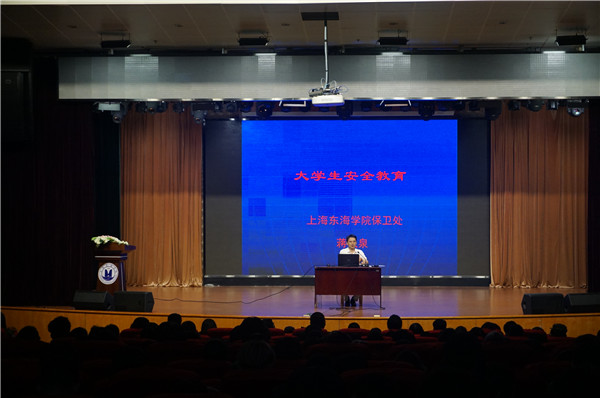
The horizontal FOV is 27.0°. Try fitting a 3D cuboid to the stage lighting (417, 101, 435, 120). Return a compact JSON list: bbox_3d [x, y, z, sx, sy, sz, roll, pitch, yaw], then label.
[{"bbox_3d":[2.503,-1.758,24.600,0.330,0.440,0.320,0,0,3],"label":"stage lighting"}]

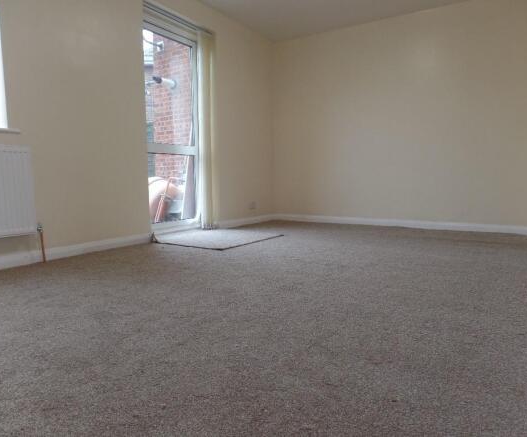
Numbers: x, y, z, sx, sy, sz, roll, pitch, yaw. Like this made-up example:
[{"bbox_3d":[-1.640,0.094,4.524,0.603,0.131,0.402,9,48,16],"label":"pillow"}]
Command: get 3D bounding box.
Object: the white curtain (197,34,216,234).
[{"bbox_3d":[-0.621,-0.911,4.209,0.100,2.095,0.130,4,7,32],"label":"white curtain"}]

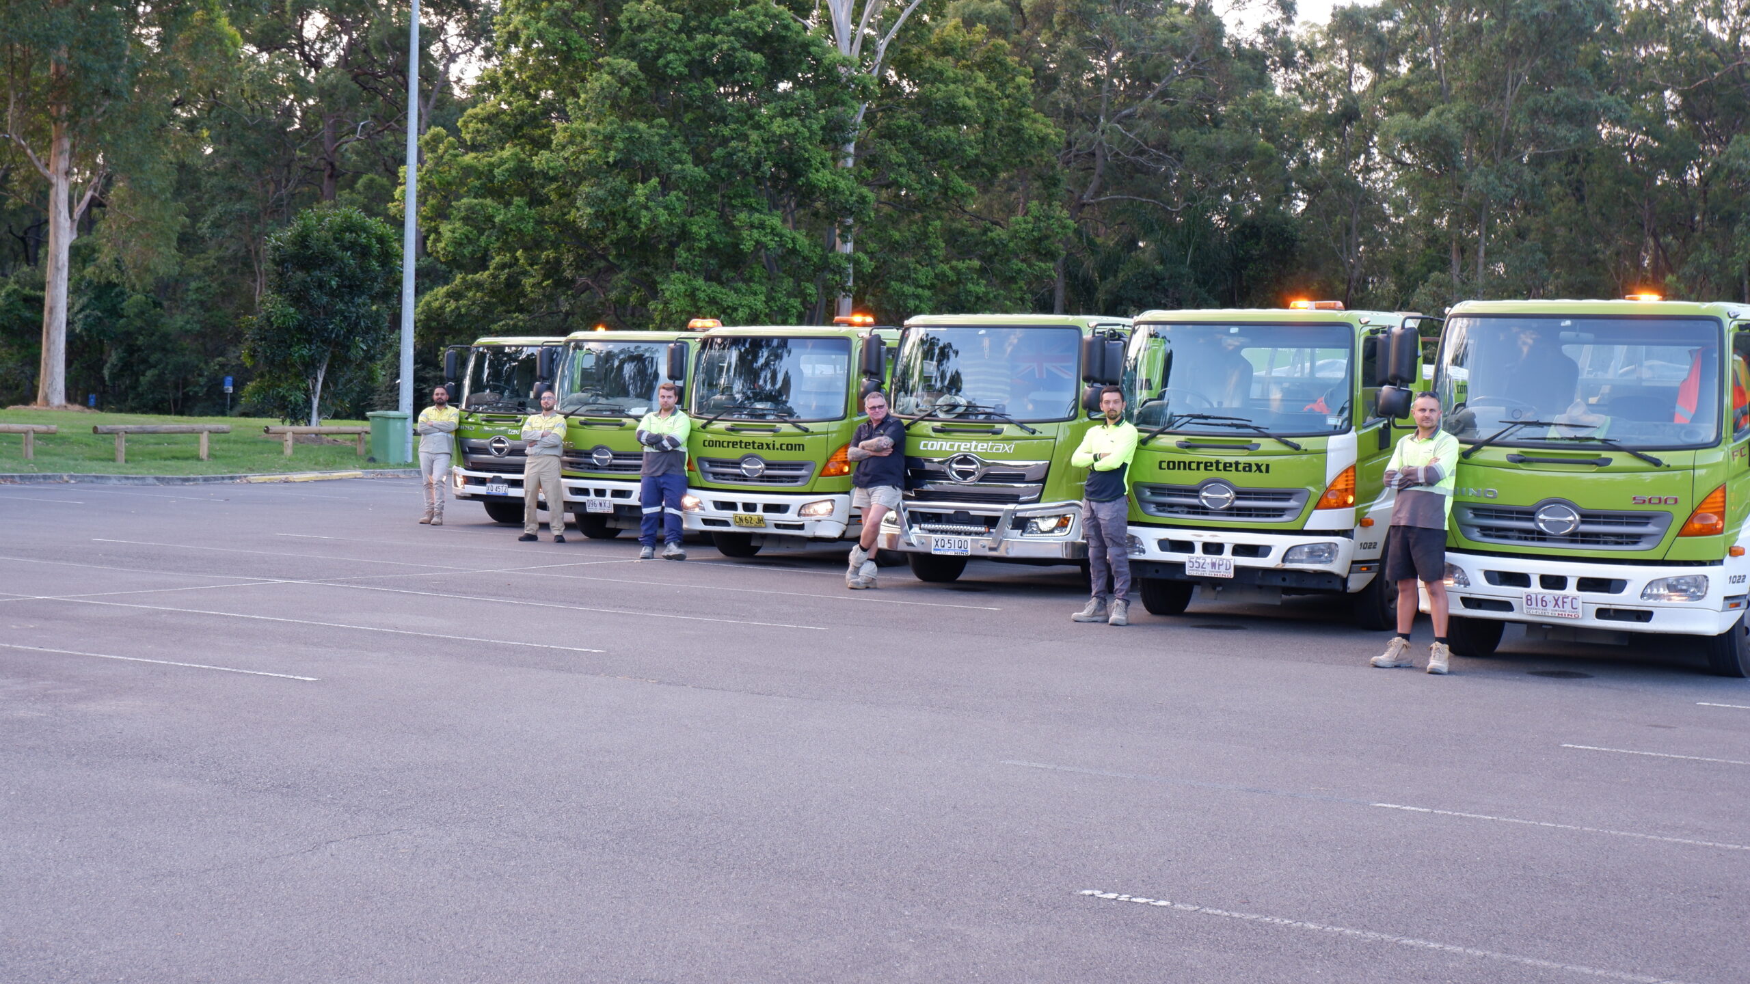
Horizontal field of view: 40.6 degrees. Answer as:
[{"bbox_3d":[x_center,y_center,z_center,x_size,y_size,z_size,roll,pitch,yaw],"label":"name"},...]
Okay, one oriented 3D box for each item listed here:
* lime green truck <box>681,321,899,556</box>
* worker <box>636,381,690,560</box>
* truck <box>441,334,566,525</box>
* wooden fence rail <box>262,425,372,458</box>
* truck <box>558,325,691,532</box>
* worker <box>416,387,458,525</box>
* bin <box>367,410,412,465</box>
[{"bbox_3d":[0.334,-0.528,26.614,2.250,2.500,6.200,3,2,31],"label":"lime green truck"},{"bbox_3d":[-2.192,-0.211,24.400,0.540,1.800,0.400,2,2,2],"label":"worker"},{"bbox_3d":[-3.125,-0.806,32.976,2.250,2.480,6.200,3,2,33],"label":"truck"},{"bbox_3d":[-11.975,-1.095,51.500,0.180,0.670,3.200,3,2,40],"label":"wooden fence rail"},{"bbox_3d":[-1.460,-0.666,29.519,2.250,2.500,6.200,3,2,32],"label":"truck"},{"bbox_3d":[-5.675,-0.479,30.700,0.530,1.790,0.380,2,2,-6],"label":"worker"},{"bbox_3d":[-9.836,-1.091,47.800,0.730,1.070,0.580,3,2,34],"label":"bin"}]

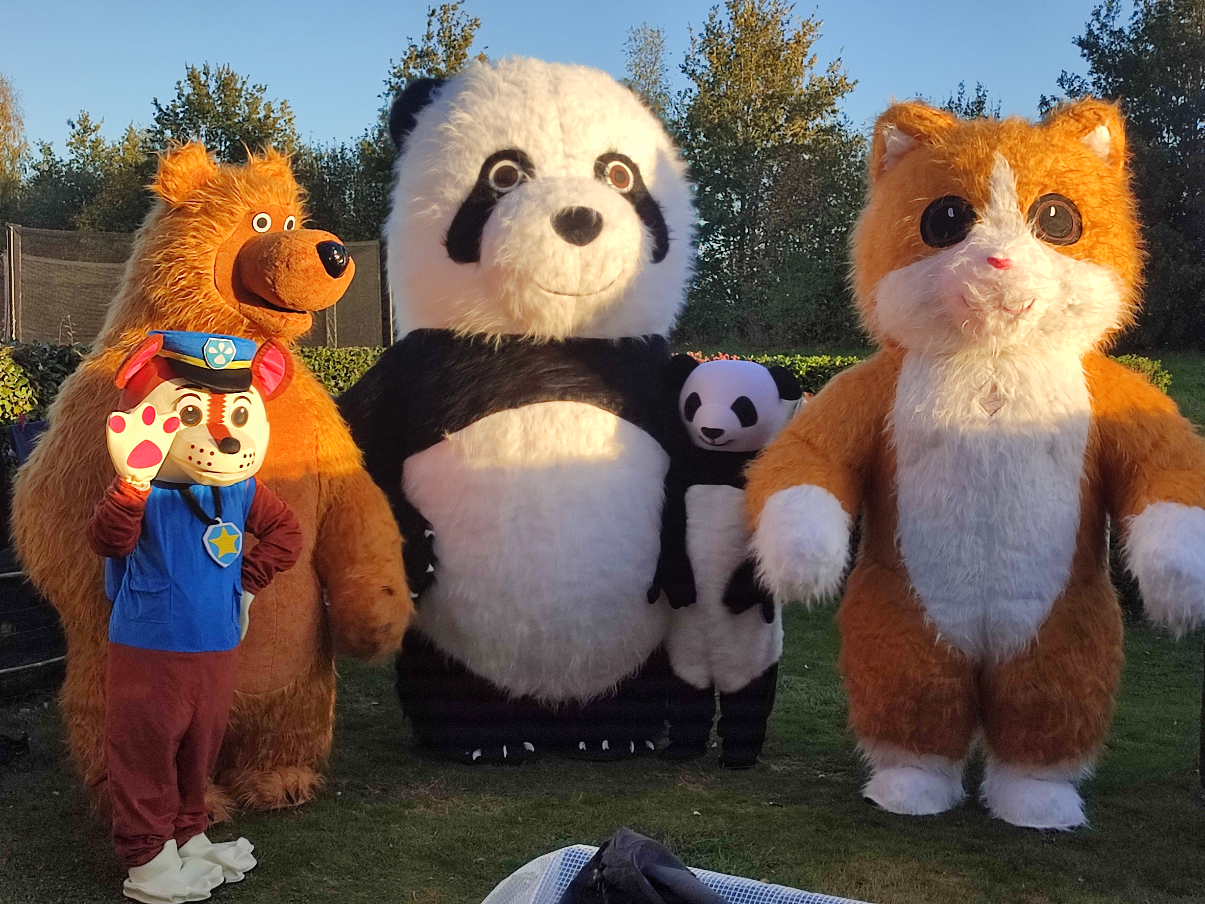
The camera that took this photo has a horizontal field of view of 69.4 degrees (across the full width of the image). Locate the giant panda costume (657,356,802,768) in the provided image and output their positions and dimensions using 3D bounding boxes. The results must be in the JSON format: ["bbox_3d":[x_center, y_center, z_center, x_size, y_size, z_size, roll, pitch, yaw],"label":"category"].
[{"bbox_3d":[0.550,0.452,3.721,0.640,1.720,0.480,2,4,22],"label":"giant panda costume"}]

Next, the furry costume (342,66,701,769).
[{"bbox_3d":[-0.380,-0.194,3.996,1.550,2.970,1.250,-1,4,-14],"label":"furry costume"}]

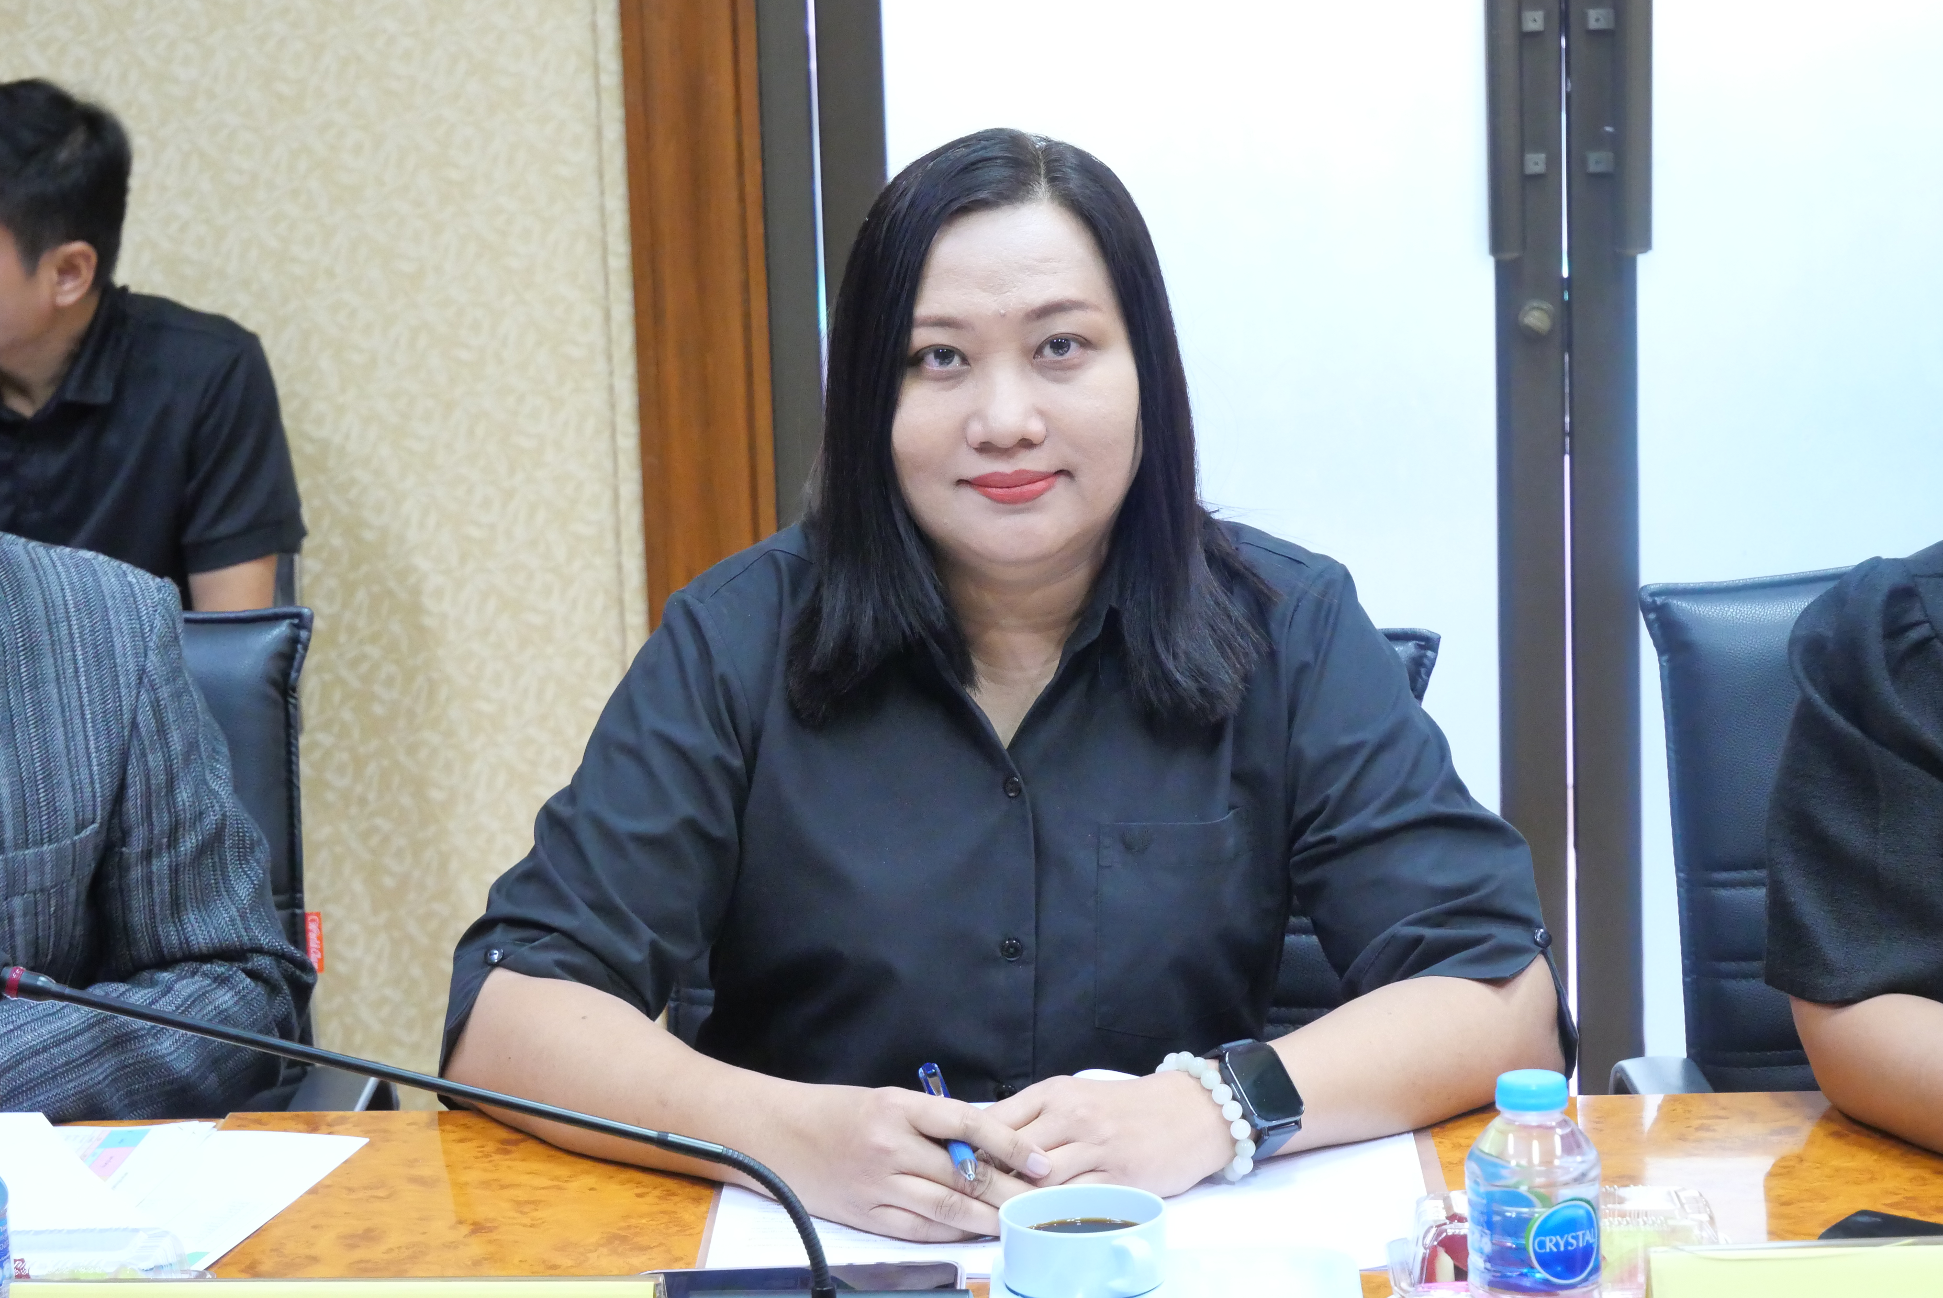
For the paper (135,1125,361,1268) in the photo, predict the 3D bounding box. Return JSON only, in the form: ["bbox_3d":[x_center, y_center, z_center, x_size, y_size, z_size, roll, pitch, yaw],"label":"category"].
[{"bbox_3d":[-0.465,0.291,2.485,0.210,0.004,0.297,1,12,15],"label":"paper"}]

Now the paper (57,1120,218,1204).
[{"bbox_3d":[-0.541,0.289,2.508,0.210,0.004,0.297,0,11,9],"label":"paper"}]

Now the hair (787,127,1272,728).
[{"bbox_3d":[0.025,-0.133,2.625,0.260,0.310,0.250,-2,11,2],"label":"hair"}]

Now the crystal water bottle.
[{"bbox_3d":[0.250,0.262,2.133,0.060,0.150,0.060,-2,11,0],"label":"crystal water bottle"}]

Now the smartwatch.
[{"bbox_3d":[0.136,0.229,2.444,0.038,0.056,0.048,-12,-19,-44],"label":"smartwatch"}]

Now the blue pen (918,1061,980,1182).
[{"bbox_3d":[-0.012,0.240,2.451,0.012,0.013,0.142,-4,11,-9],"label":"blue pen"}]

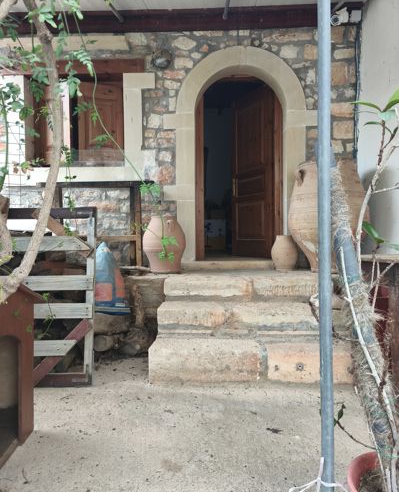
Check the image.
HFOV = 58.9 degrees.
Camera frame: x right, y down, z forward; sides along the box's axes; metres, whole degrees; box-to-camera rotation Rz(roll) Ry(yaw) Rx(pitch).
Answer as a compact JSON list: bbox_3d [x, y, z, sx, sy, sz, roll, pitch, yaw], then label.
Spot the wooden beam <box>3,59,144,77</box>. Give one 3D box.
[{"bbox_3d":[-1.437,-2.034,4.096,1.632,0.152,0.130,0,2,2],"label":"wooden beam"}]

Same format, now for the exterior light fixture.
[{"bbox_3d":[-0.417,-2.083,3.948,0.235,0.219,0.140,0,2,2],"label":"exterior light fixture"}]

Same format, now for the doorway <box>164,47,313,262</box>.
[{"bbox_3d":[0.460,-1.037,4.127,1.732,2.411,0.250,0,2,2],"label":"doorway"}]

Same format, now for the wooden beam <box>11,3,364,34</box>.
[{"bbox_3d":[-0.183,-2.536,3.947,3.953,0.184,0.100,0,2,2],"label":"wooden beam"}]

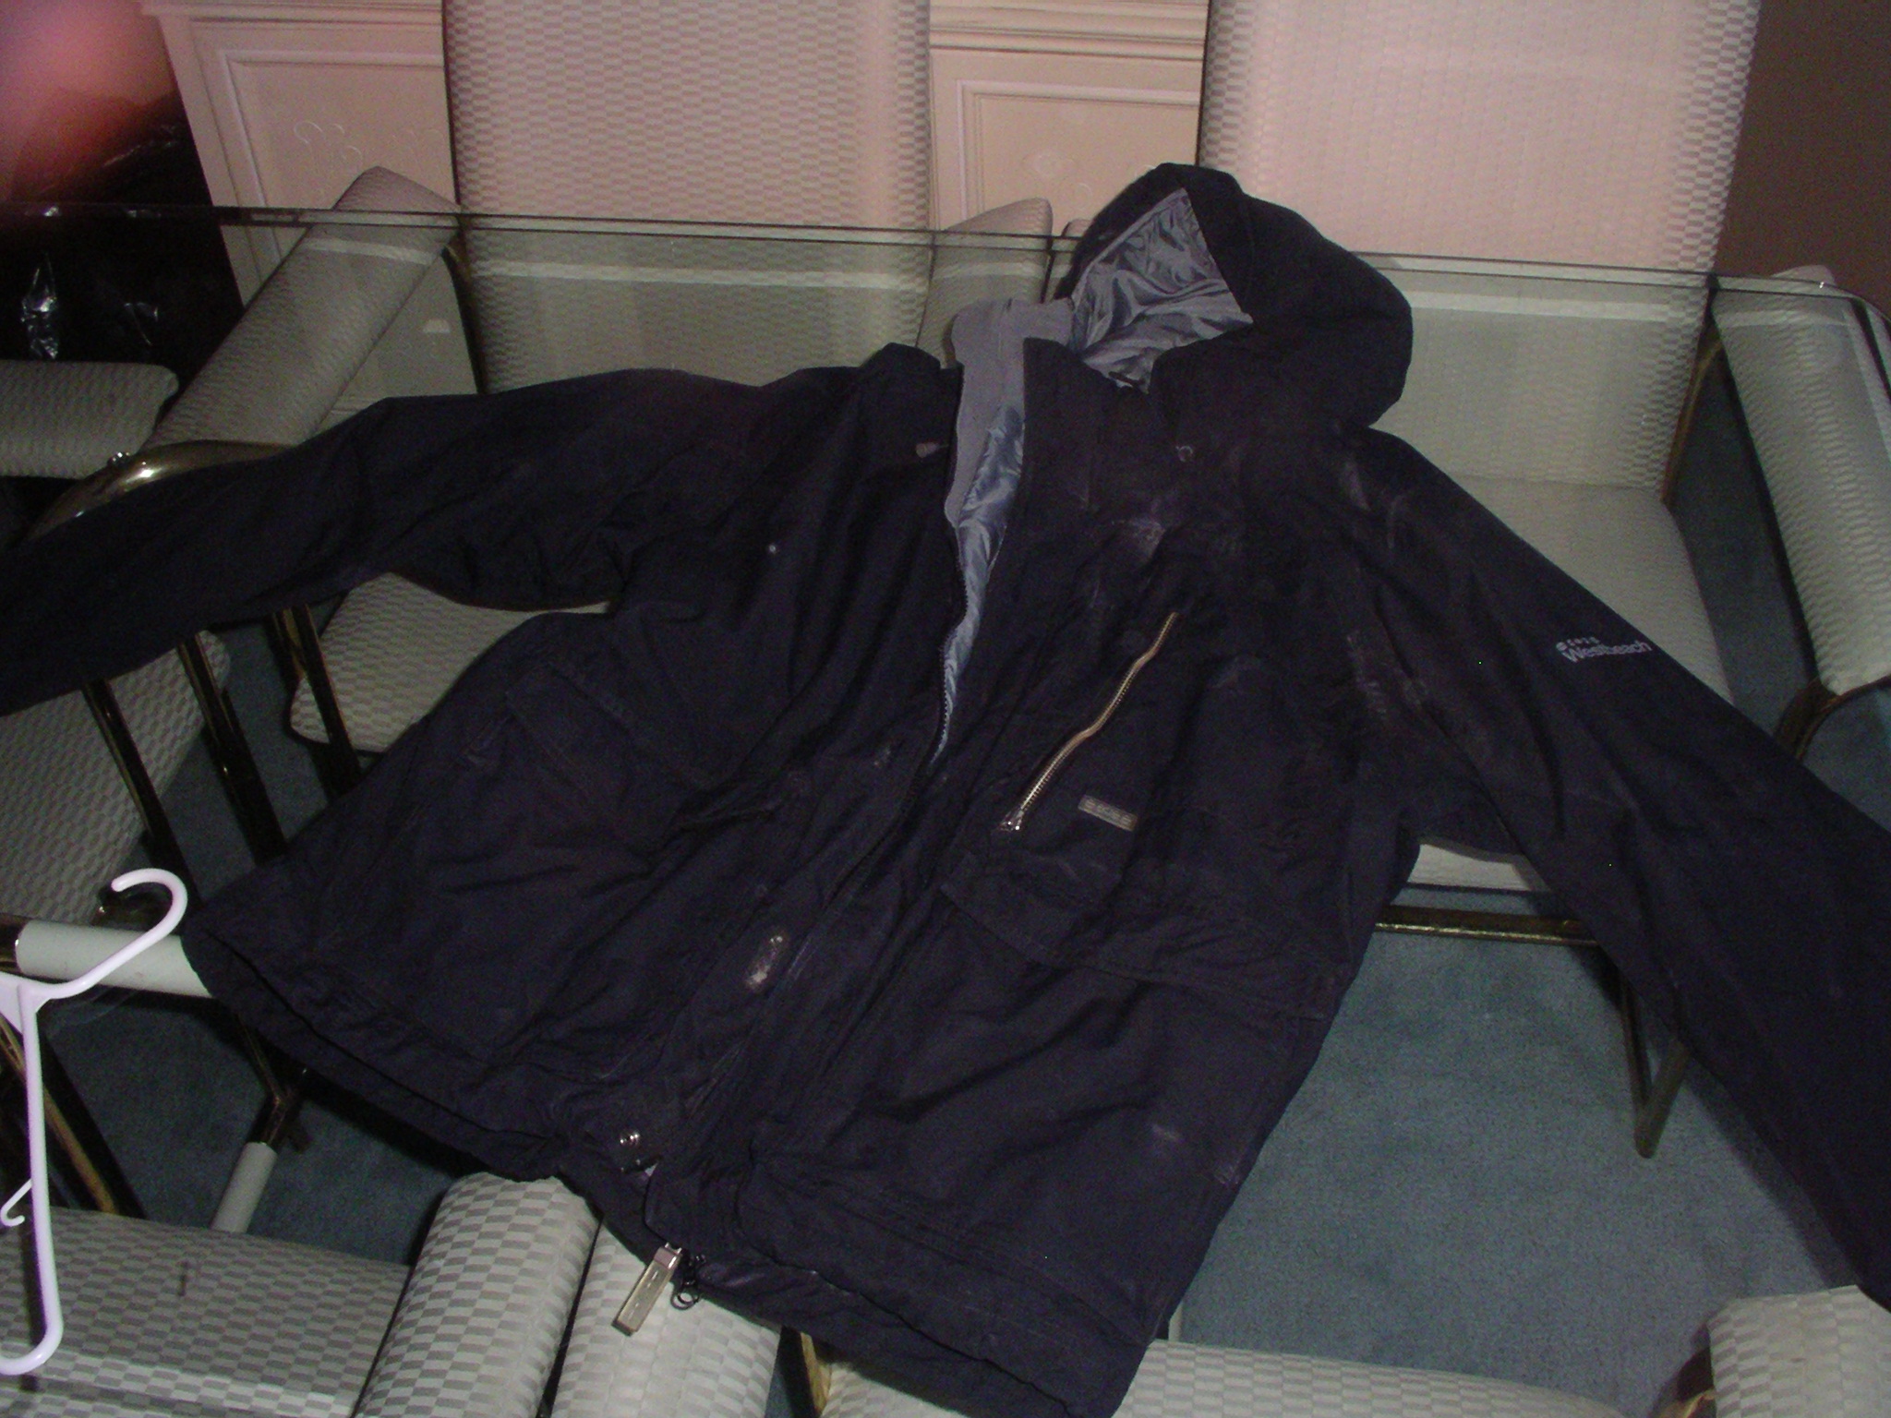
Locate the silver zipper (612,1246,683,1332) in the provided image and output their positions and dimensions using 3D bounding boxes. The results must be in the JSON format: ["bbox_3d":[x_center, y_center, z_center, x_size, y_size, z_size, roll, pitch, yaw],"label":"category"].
[{"bbox_3d":[-0.130,0.255,0.889,0.011,0.005,0.045,17,53,22],"label":"silver zipper"}]

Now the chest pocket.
[{"bbox_3d":[0.140,0.045,1.075,0.205,0.042,0.238,13,42,18],"label":"chest pocket"}]

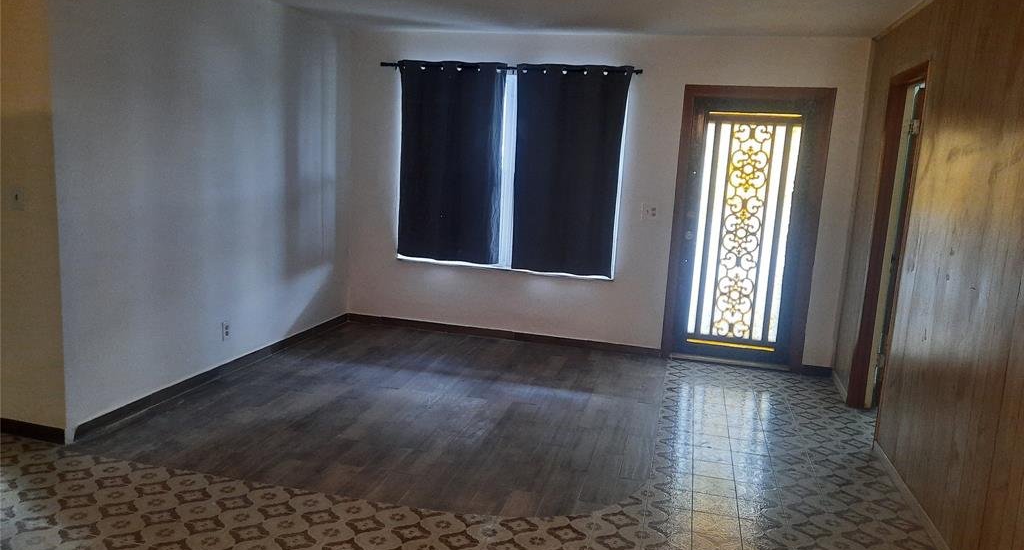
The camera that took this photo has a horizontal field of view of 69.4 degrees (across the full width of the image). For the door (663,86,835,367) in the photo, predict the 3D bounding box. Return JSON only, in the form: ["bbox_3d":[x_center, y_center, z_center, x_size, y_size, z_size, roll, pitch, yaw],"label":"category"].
[{"bbox_3d":[1.762,-0.342,5.615,1.054,2.106,0.100,5,9,13],"label":"door"}]

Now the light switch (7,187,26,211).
[{"bbox_3d":[-2.344,-0.360,3.502,0.082,0.113,0.015,5,9,13],"label":"light switch"}]

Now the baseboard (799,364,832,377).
[{"bbox_3d":[2.309,0.720,5.598,0.215,0.077,0.018,5,9,13],"label":"baseboard"}]

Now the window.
[{"bbox_3d":[-0.045,-0.841,5.964,1.876,1.648,0.120,5,9,13],"label":"window"}]

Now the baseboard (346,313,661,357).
[{"bbox_3d":[-0.137,0.492,6.179,2.724,0.077,0.018,5,9,13],"label":"baseboard"}]

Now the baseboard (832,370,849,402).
[{"bbox_3d":[2.321,0.777,5.269,0.018,0.070,0.653,5,9,13],"label":"baseboard"}]

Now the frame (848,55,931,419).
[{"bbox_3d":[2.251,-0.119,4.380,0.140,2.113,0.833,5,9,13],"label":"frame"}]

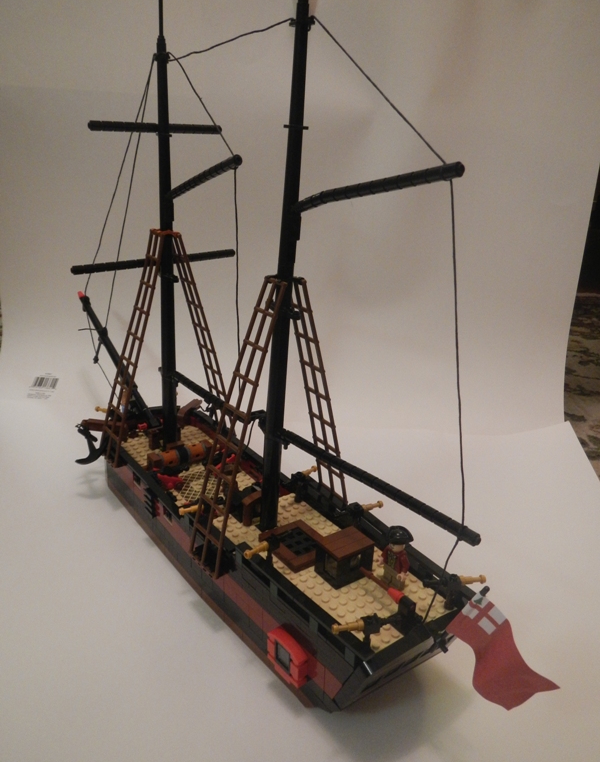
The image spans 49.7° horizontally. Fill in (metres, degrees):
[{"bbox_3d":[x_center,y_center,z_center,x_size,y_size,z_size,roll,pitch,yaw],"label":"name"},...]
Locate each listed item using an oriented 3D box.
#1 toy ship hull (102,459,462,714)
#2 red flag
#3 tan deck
[{"bbox_3d":[-0.052,0.112,0.540,0.104,0.076,0.424,-13,26,-34],"label":"toy ship hull"},{"bbox_3d":[0.101,0.141,0.332,0.014,0.044,0.055,-13,50,-34],"label":"red flag"},{"bbox_3d":[-0.051,0.103,0.536,0.088,0.024,0.388,-13,26,-34],"label":"tan deck"}]

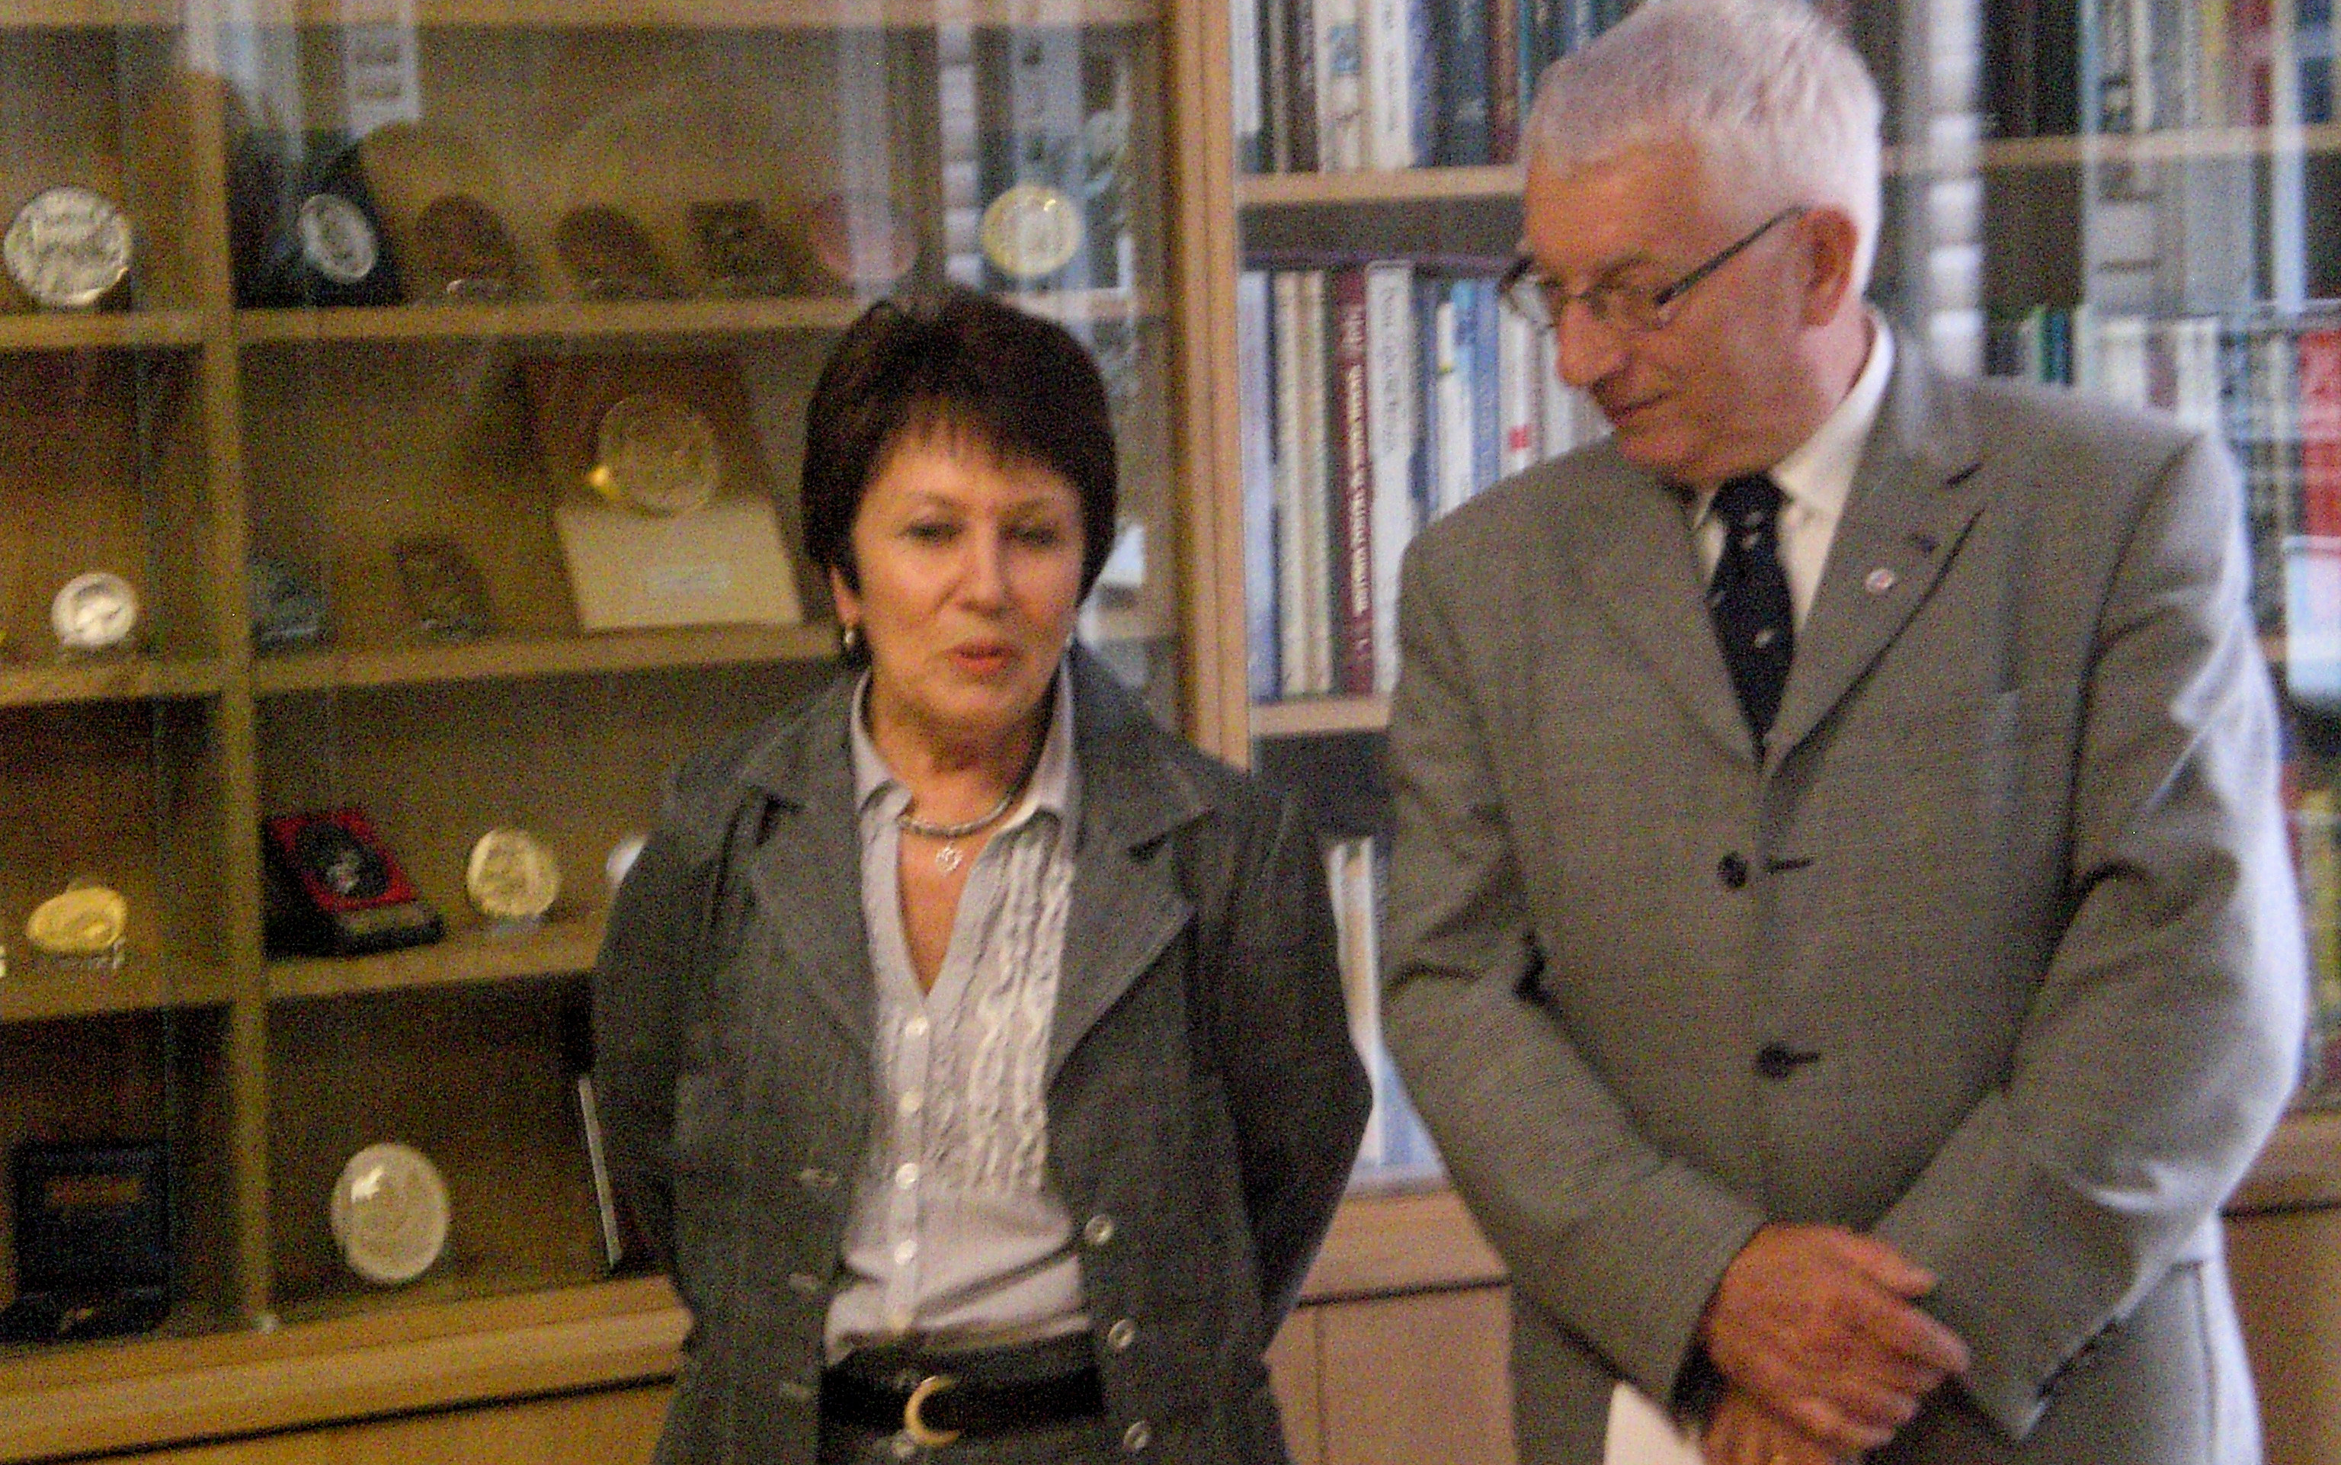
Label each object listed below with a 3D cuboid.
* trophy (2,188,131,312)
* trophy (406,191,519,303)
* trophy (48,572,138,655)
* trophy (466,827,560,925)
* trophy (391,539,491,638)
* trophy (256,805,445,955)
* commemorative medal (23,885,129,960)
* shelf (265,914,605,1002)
[{"bbox_3d":[-0.711,-0.312,4.361,0.082,0.081,0.022,-2,-15,-6],"label":"trophy"},{"bbox_3d":[-0.470,-0.324,4.495,0.074,0.076,0.025,-4,-19,-27],"label":"trophy"},{"bbox_3d":[-0.698,-0.079,4.385,0.056,0.058,0.020,-1,-20,0],"label":"trophy"},{"bbox_3d":[-0.439,0.095,4.520,0.065,0.065,0.020,-4,-19,-27],"label":"trophy"},{"bbox_3d":[-0.484,-0.095,4.494,0.056,0.074,0.025,-4,-19,-28],"label":"trophy"},{"bbox_3d":[-0.538,0.098,4.458,0.090,0.088,0.082,3,7,44],"label":"trophy"},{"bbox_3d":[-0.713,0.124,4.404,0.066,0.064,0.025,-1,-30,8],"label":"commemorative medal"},{"bbox_3d":[-0.349,0.134,4.631,0.655,0.020,0.250,-4,6,-27],"label":"shelf"}]

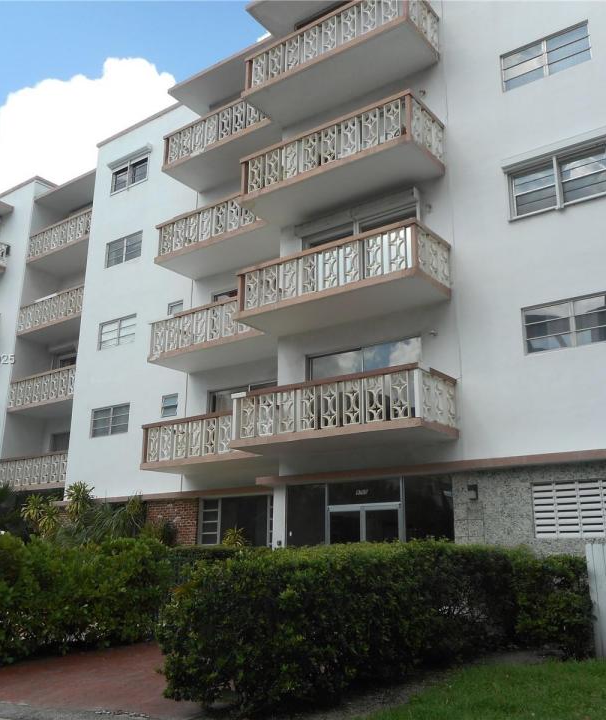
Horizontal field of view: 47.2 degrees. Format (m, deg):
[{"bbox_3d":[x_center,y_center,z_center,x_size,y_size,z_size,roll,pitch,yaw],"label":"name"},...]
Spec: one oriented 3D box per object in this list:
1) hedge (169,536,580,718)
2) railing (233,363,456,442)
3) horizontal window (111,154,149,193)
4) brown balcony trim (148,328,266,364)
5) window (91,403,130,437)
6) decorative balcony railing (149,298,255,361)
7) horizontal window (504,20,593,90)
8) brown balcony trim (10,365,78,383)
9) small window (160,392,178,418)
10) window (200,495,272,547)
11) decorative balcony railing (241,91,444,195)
[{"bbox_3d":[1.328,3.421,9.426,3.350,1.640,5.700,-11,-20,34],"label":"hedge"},{"bbox_3d":[0.789,1.111,14.538,4.528,1.071,1.677,-11,-20,34],"label":"railing"},{"bbox_3d":[-6.220,-6.620,24.867,1.900,1.100,0.170,-11,-20,34],"label":"horizontal window"},{"bbox_3d":[-2.539,-0.345,18.139,4.322,0.187,0.150,-11,-20,34],"label":"brown balcony trim"},{"bbox_3d":[-6.119,1.931,22.022,1.822,0.925,0.140,-11,-20,34],"label":"window"},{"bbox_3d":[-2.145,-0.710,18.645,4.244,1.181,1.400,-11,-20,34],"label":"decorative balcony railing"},{"bbox_3d":[5.066,-6.338,14.564,1.786,0.912,0.140,-11,-20,34],"label":"horizontal window"},{"bbox_3d":[-9.304,0.574,24.977,3.947,0.097,0.170,-11,-20,34],"label":"brown balcony trim"},{"bbox_3d":[-3.994,1.355,20.704,0.658,0.639,0.110,-11,-20,34],"label":"small window"},{"bbox_3d":[-1.733,4.281,18.401,2.850,1.440,0.150,-11,-20,34],"label":"window"},{"bbox_3d":[0.786,-4.455,15.812,4.522,1.004,1.563,-11,-20,35],"label":"decorative balcony railing"}]

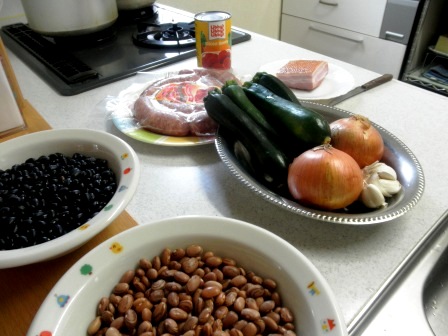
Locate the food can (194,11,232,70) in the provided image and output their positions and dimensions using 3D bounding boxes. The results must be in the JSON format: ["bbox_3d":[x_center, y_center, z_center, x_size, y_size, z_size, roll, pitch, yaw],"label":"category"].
[{"bbox_3d":[-0.021,-0.285,0.813,0.076,0.111,0.076,-1,39,1],"label":"food can"}]

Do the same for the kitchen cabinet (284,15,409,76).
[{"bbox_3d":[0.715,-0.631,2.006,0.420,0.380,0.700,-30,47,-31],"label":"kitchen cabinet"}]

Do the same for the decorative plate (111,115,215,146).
[{"bbox_3d":[-0.071,-0.106,0.664,0.255,0.022,0.255,-1,39,1],"label":"decorative plate"}]

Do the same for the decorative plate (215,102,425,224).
[{"bbox_3d":[0.131,-0.018,0.540,0.260,0.030,0.320,-27,45,-28],"label":"decorative plate"}]

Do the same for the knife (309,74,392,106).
[{"bbox_3d":[0.264,-0.148,0.709,0.235,0.014,0.023,-27,45,-28],"label":"knife"}]

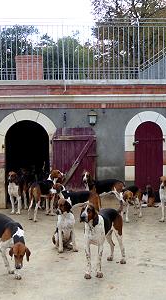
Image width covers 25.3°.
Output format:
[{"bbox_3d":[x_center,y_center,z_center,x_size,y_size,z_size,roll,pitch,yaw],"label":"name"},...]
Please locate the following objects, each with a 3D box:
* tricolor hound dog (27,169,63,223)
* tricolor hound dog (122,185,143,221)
[{"bbox_3d":[-0.725,0.841,6.935,0.290,0.840,0.880,1,3,33],"label":"tricolor hound dog"},{"bbox_3d":[0.900,0.935,6.607,0.350,0.600,0.850,0,3,18],"label":"tricolor hound dog"}]

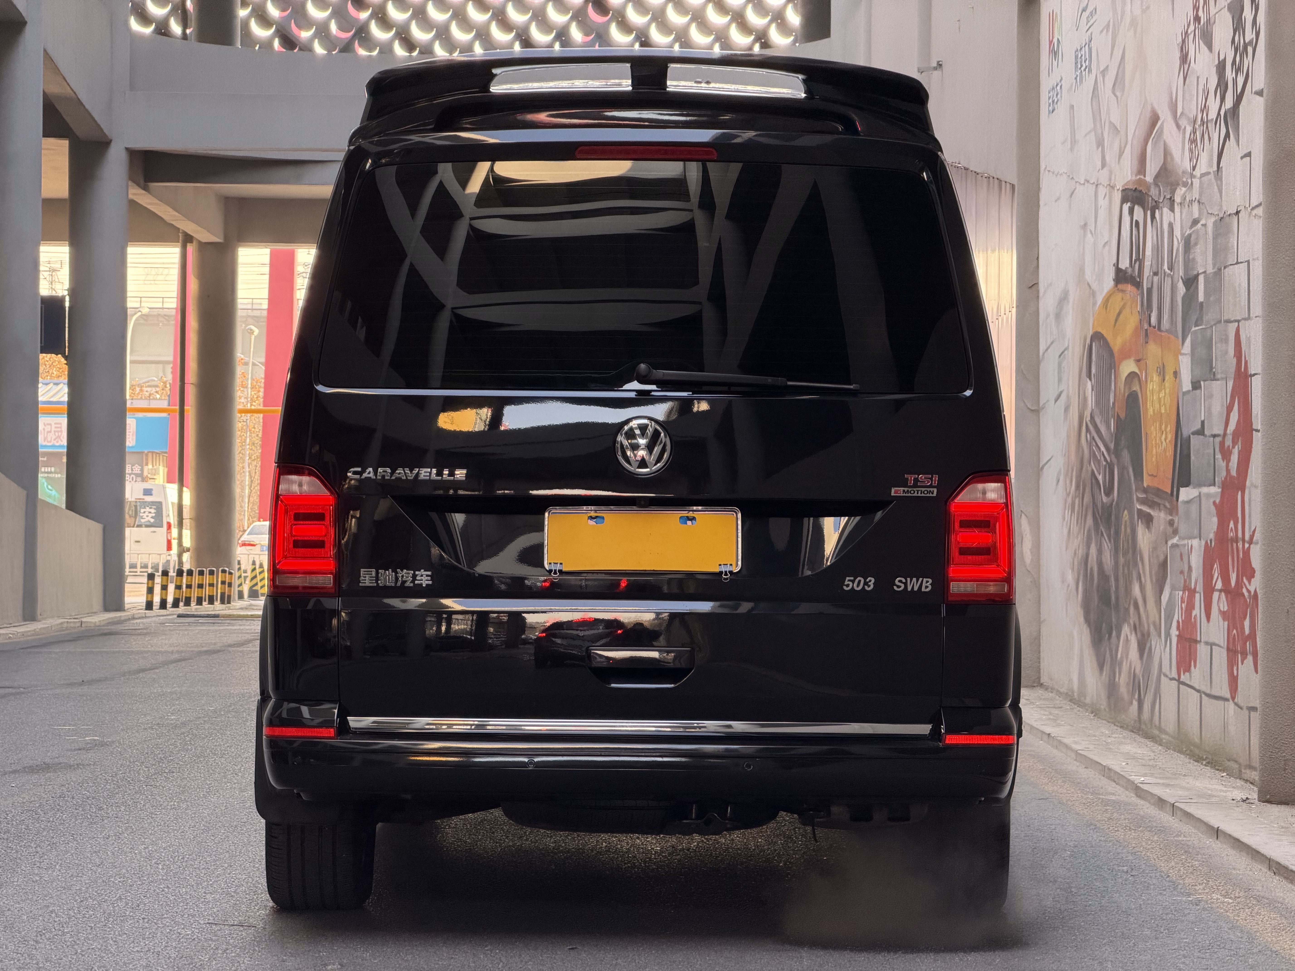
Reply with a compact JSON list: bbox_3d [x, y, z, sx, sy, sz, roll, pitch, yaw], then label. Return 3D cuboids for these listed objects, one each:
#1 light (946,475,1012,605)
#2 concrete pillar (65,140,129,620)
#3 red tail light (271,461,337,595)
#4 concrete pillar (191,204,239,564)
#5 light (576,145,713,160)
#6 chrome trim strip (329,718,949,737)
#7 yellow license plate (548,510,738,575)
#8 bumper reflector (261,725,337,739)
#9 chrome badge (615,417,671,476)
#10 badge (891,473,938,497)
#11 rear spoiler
[{"bbox_3d":[0.776,0.124,8.740,0.158,0.302,0.125,1,-1,0],"label":"light"},{"bbox_3d":[-6.556,-1.309,44.600,0.730,5.700,0.730,1,-1,0],"label":"concrete pillar"},{"bbox_3d":[-0.804,0.104,8.740,0.158,0.302,0.125,1,-1,0],"label":"red tail light"},{"bbox_3d":[-6.250,-1.249,54.000,0.690,5.650,0.690,1,-1,0],"label":"concrete pillar"},{"bbox_3d":[-0.002,-0.787,8.850,0.335,0.032,0.035,1,-7,0],"label":"light"},{"bbox_3d":[-0.019,0.560,8.660,1.360,0.034,0.045,1,-1,0],"label":"chrome trim strip"},{"bbox_3d":[-0.011,0.129,8.700,0.456,0.150,0.018,1,-1,0],"label":"yellow license plate"},{"bbox_3d":[-0.801,0.569,8.620,0.170,0.029,0.035,0,-1,6],"label":"bumper reflector"},{"bbox_3d":[-0.009,-0.091,8.710,0.132,0.134,0.022,1,-7,0],"label":"chrome badge"},{"bbox_3d":[0.622,0.000,8.700,0.108,0.052,0.010,1,-7,0],"label":"badge"},{"bbox_3d":[-0.004,-0.931,8.880,1.360,0.210,0.300,1,-1,0],"label":"rear spoiler"}]

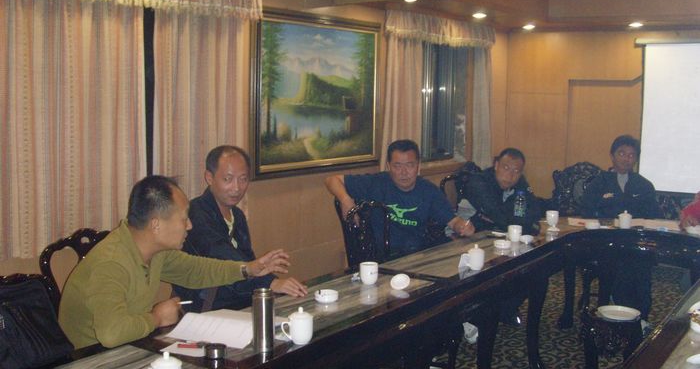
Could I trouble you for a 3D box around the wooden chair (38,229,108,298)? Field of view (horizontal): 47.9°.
[{"bbox_3d":[-0.708,0.704,2.734,0.525,1.071,0.465,4,7,32],"label":"wooden chair"}]

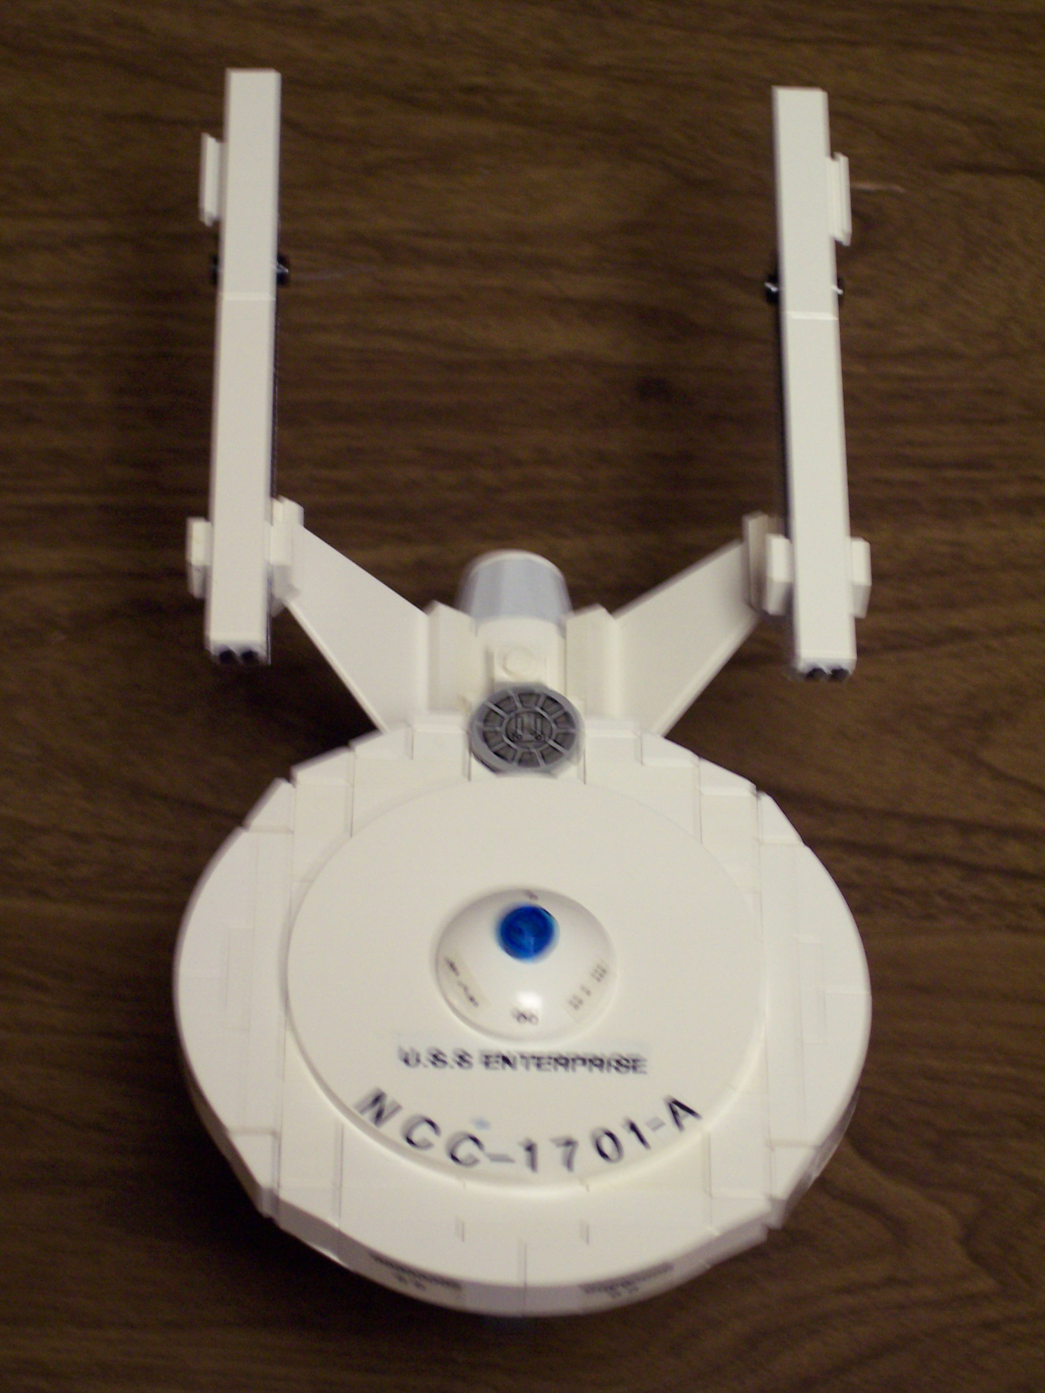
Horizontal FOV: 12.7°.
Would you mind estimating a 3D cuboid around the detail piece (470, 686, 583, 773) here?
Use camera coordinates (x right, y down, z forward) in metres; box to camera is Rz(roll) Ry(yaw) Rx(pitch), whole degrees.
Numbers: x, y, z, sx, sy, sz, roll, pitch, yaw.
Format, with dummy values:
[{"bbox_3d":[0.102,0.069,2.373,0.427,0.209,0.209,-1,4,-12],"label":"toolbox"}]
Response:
[{"bbox_3d":[0.001,0.006,0.654,0.016,0.004,0.016,1,54,-1],"label":"detail piece"}]

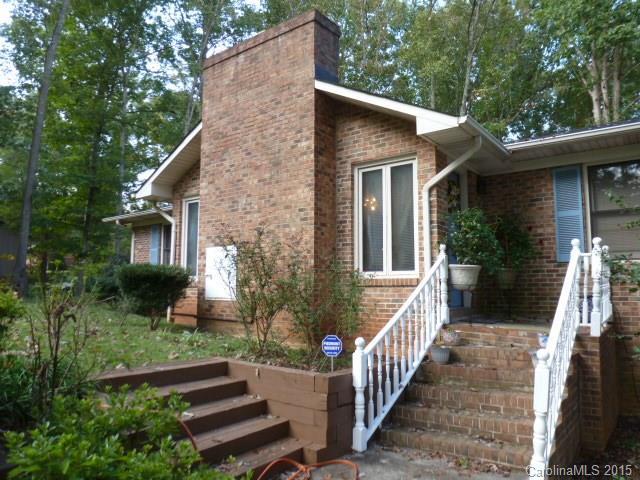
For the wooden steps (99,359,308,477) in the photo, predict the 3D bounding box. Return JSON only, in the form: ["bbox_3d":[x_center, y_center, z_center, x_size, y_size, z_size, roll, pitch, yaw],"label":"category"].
[{"bbox_3d":[-0.967,1.480,3.558,1.220,0.720,1.400,-4,-7,37],"label":"wooden steps"}]

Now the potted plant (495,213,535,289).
[{"bbox_3d":[2.741,0.150,6.350,0.620,1.070,0.620,-4,-7,37],"label":"potted plant"}]

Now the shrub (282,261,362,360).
[{"bbox_3d":[0.051,0.783,5.000,0.900,1.150,0.850,-4,-7,37],"label":"shrub"}]

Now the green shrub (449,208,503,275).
[{"bbox_3d":[1.945,0.019,5.550,0.670,0.820,0.670,-4,-7,37],"label":"green shrub"}]

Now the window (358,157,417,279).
[{"bbox_3d":[0.918,-0.298,6.256,0.970,1.630,0.120,-4,-7,37],"label":"window"}]

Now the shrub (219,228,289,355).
[{"bbox_3d":[-0.742,0.575,4.950,0.800,1.410,0.780,0,-6,0],"label":"shrub"}]

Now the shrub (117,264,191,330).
[{"bbox_3d":[-2.739,0.946,7.300,1.200,1.100,1.200,-4,-7,37],"label":"shrub"}]

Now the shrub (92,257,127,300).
[{"bbox_3d":[-6.044,1.111,12.800,1.200,1.270,1.200,-4,-7,37],"label":"shrub"}]

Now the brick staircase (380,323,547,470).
[{"bbox_3d":[1.596,1.435,4.430,1.430,1.000,1.600,-4,-7,33],"label":"brick staircase"}]

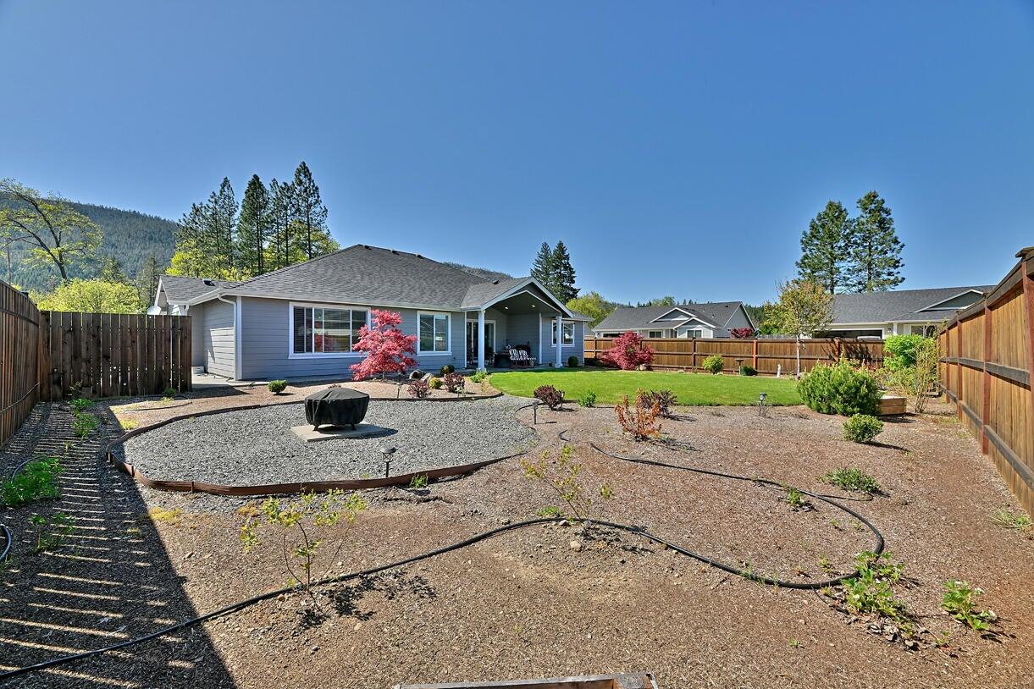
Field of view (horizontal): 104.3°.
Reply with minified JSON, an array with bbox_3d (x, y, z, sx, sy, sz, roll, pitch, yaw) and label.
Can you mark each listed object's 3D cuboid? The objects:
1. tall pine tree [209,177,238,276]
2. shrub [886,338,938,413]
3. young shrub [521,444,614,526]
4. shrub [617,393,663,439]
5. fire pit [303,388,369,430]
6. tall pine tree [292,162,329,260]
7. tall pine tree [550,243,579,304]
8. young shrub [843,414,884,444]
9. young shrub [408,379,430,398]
[{"bbox_3d":[-36.542,-9.975,50.000,3.800,21.900,3.800,0,0,-36],"label":"tall pine tree"},{"bbox_3d":[8.266,0.624,8.350,0.850,1.548,0.850,0,0,0],"label":"shrub"},{"bbox_3d":[0.363,1.001,2.920,0.620,0.540,0.550,0,0,7],"label":"young shrub"},{"bbox_3d":[1.638,0.949,5.400,0.620,0.614,0.560,0,0,0],"label":"shrub"},{"bbox_3d":[-2.548,0.893,5.720,0.850,0.546,0.850,0,0,0],"label":"fire pit"},{"bbox_3d":[-31.087,-13.077,60.000,5.200,28.569,5.200,0,0,0],"label":"tall pine tree"},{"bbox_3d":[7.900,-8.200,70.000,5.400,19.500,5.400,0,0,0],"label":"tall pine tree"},{"bbox_3d":[4.646,1.125,5.400,0.460,0.385,0.460,0,0,0],"label":"young shrub"},{"bbox_3d":[-2.174,0.982,8.900,0.520,0.420,0.500,0,0,-14],"label":"young shrub"}]

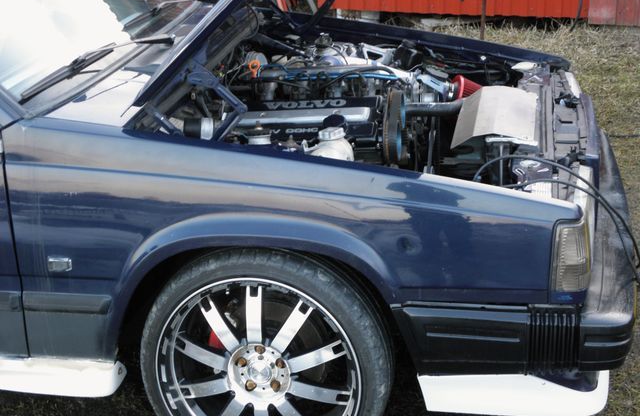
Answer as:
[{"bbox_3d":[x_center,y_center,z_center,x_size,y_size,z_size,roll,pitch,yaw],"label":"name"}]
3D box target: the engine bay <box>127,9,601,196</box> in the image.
[{"bbox_3d":[0.212,-0.202,3.590,1.080,0.460,1.490,2,20,10],"label":"engine bay"}]

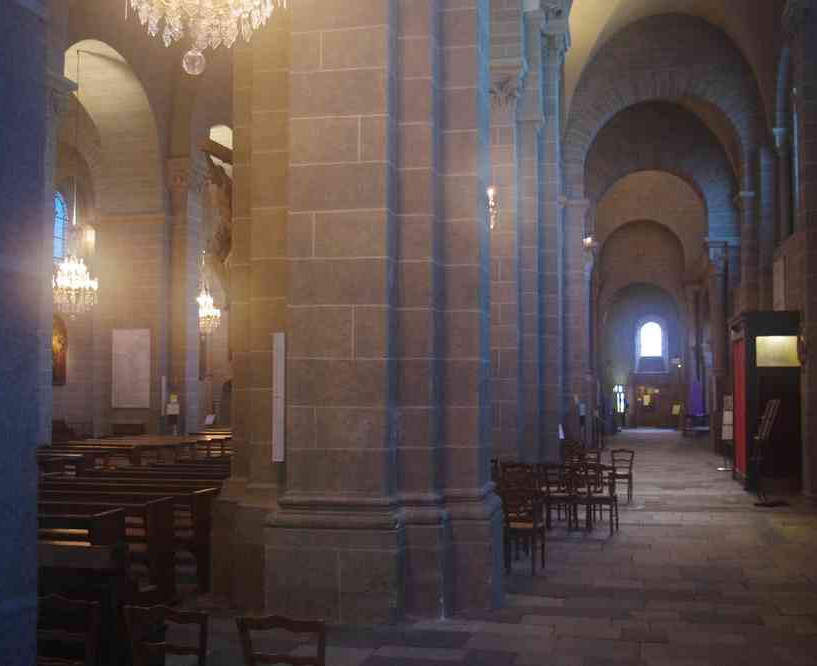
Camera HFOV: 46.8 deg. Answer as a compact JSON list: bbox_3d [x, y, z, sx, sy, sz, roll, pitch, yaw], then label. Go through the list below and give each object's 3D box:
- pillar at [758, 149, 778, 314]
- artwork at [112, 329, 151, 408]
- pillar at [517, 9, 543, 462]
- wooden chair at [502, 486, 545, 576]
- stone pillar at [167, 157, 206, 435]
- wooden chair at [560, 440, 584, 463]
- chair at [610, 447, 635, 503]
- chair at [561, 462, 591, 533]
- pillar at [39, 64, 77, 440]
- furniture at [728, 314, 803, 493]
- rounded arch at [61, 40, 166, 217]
[{"bbox_3d":[7.382,-0.499,19.350,0.370,6.750,0.380,-1,-3,12],"label":"pillar"},{"bbox_3d":[-6.501,0.839,22.078,0.970,1.830,0.060,-1,-3,12],"label":"artwork"},{"bbox_3d":[1.899,-1.167,14.516,0.420,7.500,0.500,-1,-3,12],"label":"pillar"},{"bbox_3d":[1.107,1.860,9.004,0.410,0.800,0.420,-1,-4,18],"label":"wooden chair"},{"bbox_3d":[-5.300,-0.518,22.312,0.600,7.100,0.720,-1,-3,12],"label":"stone pillar"},{"bbox_3d":[2.926,2.336,16.956,0.410,0.800,0.420,-1,-4,18],"label":"wooden chair"},{"bbox_3d":[3.298,2.195,14.580,0.400,0.800,0.420,-1,-4,18],"label":"chair"},{"bbox_3d":[2.076,2.020,11.676,0.400,0.800,0.420,-1,-4,18],"label":"chair"},{"bbox_3d":[-6.492,-0.922,16.394,0.750,7.200,0.800,-1,-3,12],"label":"pillar"},{"bbox_3d":[6.355,1.219,16.598,1.100,3.000,2.300,-1,-3,12],"label":"furniture"},{"bbox_3d":[-7.181,-4.402,19.720,1.800,3.050,5.300,-1,-3,12],"label":"rounded arch"}]

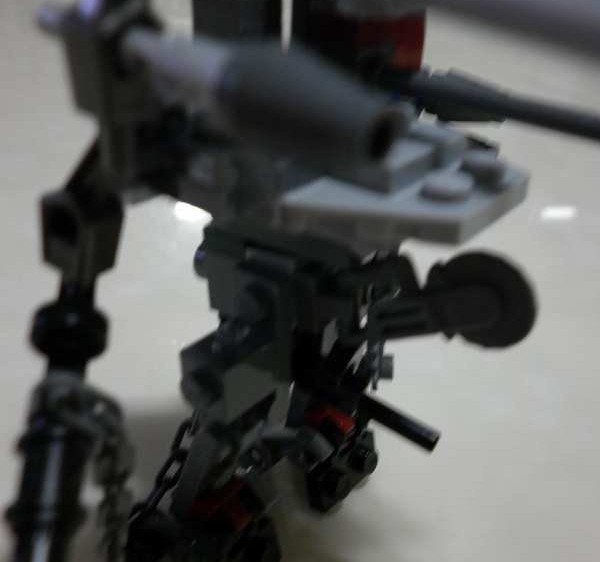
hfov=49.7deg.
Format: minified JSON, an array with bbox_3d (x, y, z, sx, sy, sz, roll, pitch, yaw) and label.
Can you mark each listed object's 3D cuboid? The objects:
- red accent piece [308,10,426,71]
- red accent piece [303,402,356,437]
[{"bbox_3d":[0.009,-0.031,0.086,0.008,0.009,0.016,24,39,33],"label":"red accent piece"},{"bbox_3d":[0.005,0.024,0.110,0.010,0.004,0.008,24,39,33],"label":"red accent piece"}]

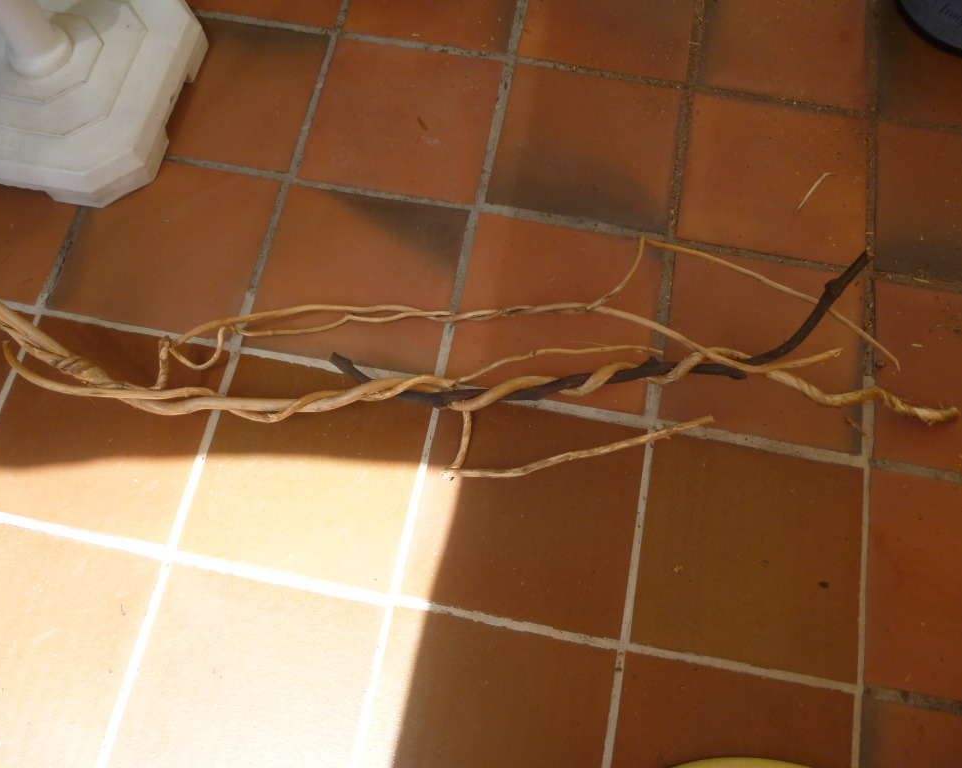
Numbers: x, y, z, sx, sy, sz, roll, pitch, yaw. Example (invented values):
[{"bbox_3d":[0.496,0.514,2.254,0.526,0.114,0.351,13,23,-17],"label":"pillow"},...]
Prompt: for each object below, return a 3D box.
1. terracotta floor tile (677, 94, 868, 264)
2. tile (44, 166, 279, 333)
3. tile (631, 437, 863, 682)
[{"bbox_3d":[0.479,-0.338,1.353,0.289,0.012,0.286,10,69,3],"label":"terracotta floor tile"},{"bbox_3d":[-0.488,-0.217,1.297,0.289,0.012,0.286,10,69,3],"label":"tile"},{"bbox_3d":[0.366,0.228,1.129,0.289,0.012,0.286,10,69,3],"label":"tile"}]

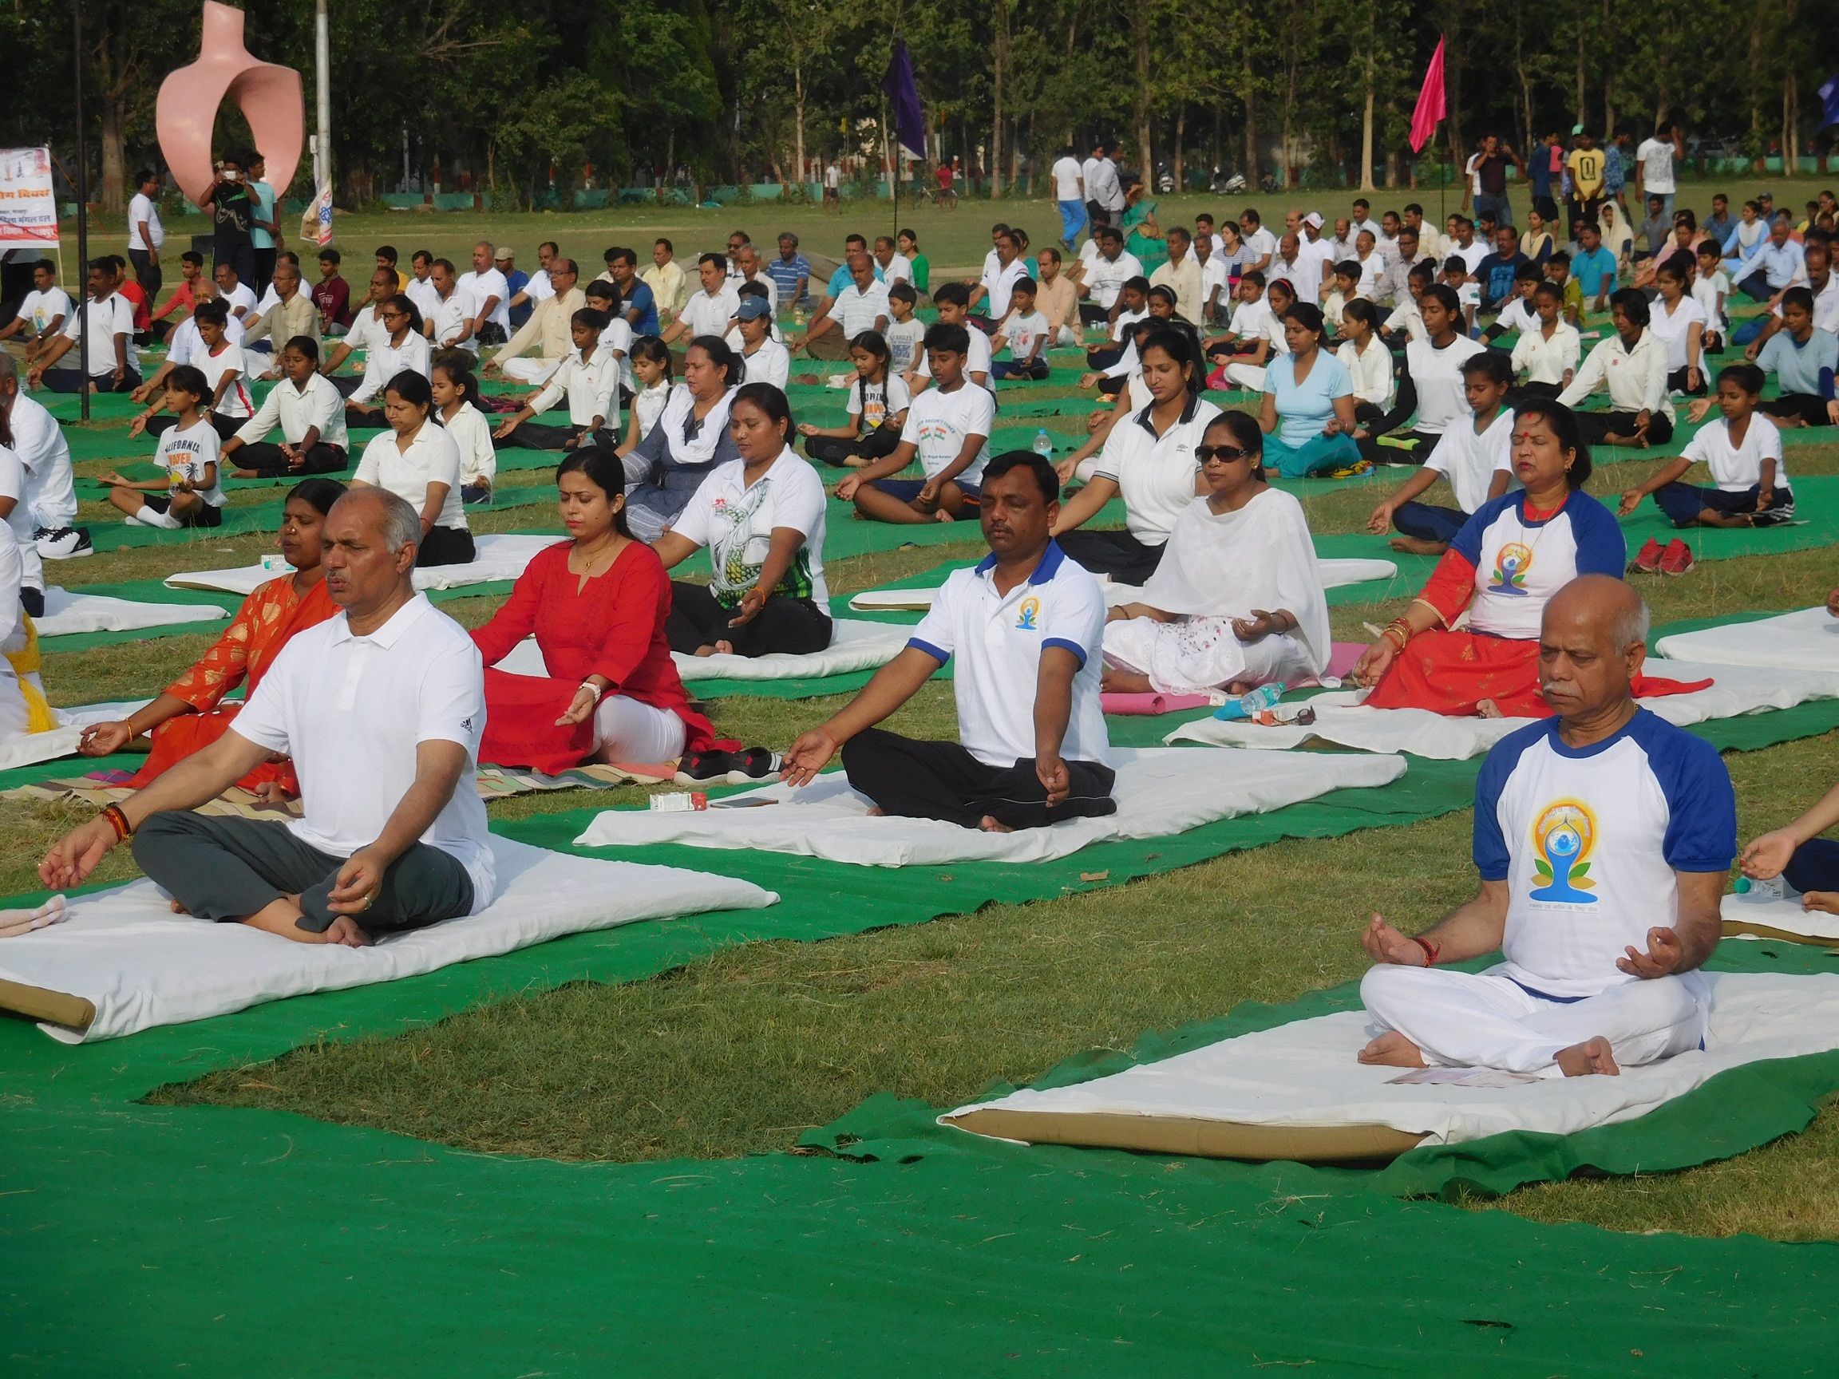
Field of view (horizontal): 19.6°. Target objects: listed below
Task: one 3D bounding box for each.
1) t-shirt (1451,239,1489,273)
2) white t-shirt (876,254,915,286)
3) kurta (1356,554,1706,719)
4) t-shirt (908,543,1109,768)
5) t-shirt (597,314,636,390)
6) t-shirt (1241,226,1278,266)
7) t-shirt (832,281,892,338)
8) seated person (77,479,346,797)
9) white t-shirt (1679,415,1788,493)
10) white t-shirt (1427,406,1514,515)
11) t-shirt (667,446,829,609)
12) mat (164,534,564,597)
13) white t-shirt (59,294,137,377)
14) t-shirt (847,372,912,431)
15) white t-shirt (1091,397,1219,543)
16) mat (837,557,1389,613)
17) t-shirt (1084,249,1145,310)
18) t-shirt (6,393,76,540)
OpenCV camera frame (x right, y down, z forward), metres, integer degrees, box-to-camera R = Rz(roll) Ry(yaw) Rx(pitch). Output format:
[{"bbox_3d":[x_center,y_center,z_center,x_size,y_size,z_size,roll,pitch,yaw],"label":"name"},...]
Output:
[{"bbox_3d":[5.482,-4.208,53.000,0.500,0.540,0.330,4,7,35],"label":"t-shirt"},{"bbox_3d":[-0.251,-3.629,47.500,0.460,0.540,0.270,3,7,33],"label":"white t-shirt"},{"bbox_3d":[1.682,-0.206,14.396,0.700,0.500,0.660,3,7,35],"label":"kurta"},{"bbox_3d":[0.215,-0.081,12.700,0.440,0.530,0.260,3,7,32],"label":"t-shirt"},{"bbox_3d":[-2.057,-2.179,34.500,0.430,0.510,0.270,3,7,35],"label":"t-shirt"},{"bbox_3d":[3.518,-4.514,55.000,0.450,0.540,0.270,4,7,38],"label":"t-shirt"},{"bbox_3d":[-0.454,-3.064,43.000,0.460,0.500,0.290,2,7,30],"label":"t-shirt"},{"bbox_3d":[-1.784,-0.128,13.700,0.700,0.790,0.630,4,7,38],"label":"seated person"},{"bbox_3d":[3.287,-0.957,21.400,0.400,0.320,0.270,3,7,32],"label":"white t-shirt"},{"bbox_3d":[2.296,-0.934,21.800,0.390,0.460,0.250,3,7,34],"label":"white t-shirt"},{"bbox_3d":[-0.515,-0.493,16.200,0.460,0.500,0.360,4,7,38],"label":"t-shirt"},{"bbox_3d":[-1.940,-0.479,20.390,0.940,0.070,1.820,3,7,36],"label":"mat"},{"bbox_3d":[-5.832,-2.520,37.800,0.500,0.580,0.360,3,7,35],"label":"white t-shirt"},{"bbox_3d":[-0.191,-1.387,25.700,0.350,0.360,0.210,2,6,22],"label":"t-shirt"},{"bbox_3d":[0.839,-0.750,18.300,0.440,0.520,0.280,3,7,34],"label":"white t-shirt"},{"bbox_3d":[0.773,-0.403,19.516,0.920,0.070,1.950,5,8,43],"label":"mat"},{"bbox_3d":[1.782,-3.763,48.800,0.530,0.530,0.350,4,7,35],"label":"t-shirt"},{"bbox_3d":[-3.829,-0.950,22.600,0.450,0.620,0.310,4,8,42],"label":"t-shirt"}]

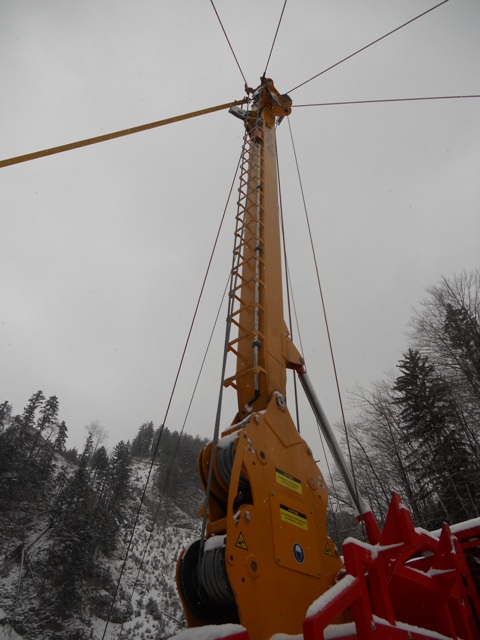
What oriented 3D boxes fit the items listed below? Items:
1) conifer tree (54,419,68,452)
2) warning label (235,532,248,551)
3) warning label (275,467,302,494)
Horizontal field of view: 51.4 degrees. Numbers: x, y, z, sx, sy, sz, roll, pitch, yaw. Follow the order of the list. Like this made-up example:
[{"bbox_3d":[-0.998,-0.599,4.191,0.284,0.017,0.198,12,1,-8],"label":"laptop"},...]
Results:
[{"bbox_3d":[-46.500,30.300,130.000,3.000,10.000,3.000,-2,-44,0],"label":"conifer tree"},{"bbox_3d":[0.006,1.191,2.703,0.008,0.090,0.100,-31,-50,27],"label":"warning label"},{"bbox_3d":[0.329,1.082,3.350,0.008,0.100,0.295,-31,-50,27],"label":"warning label"}]

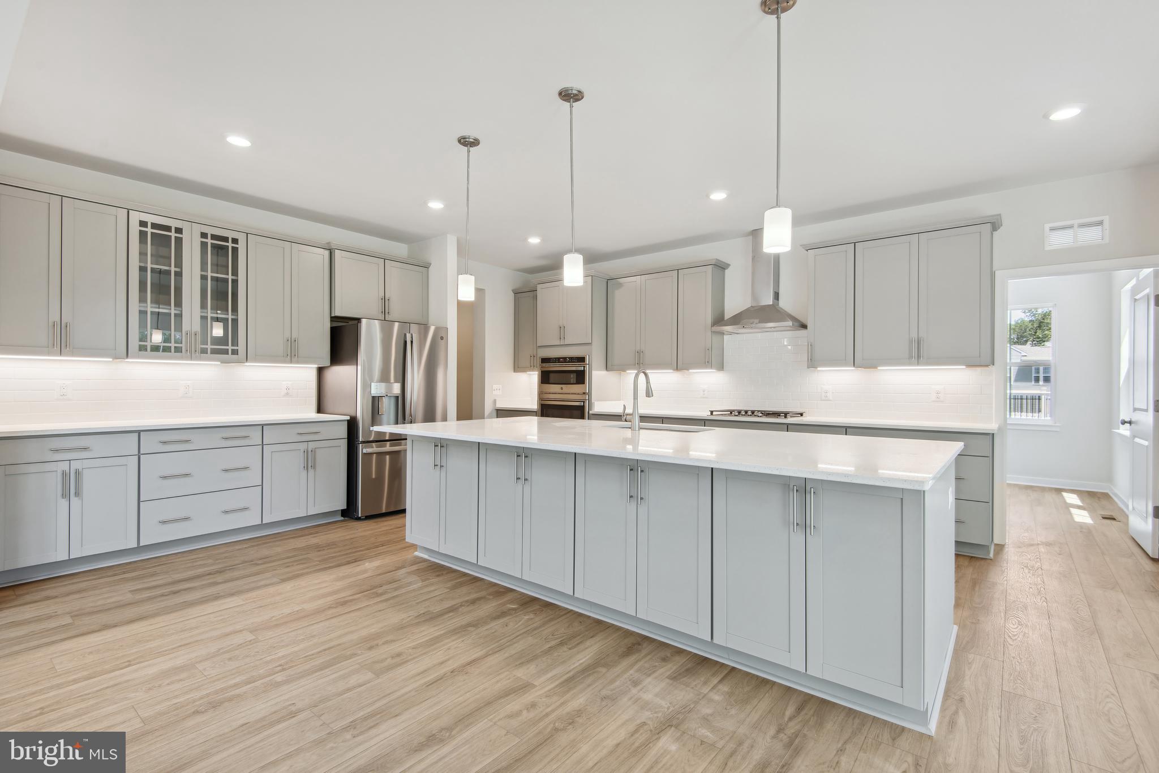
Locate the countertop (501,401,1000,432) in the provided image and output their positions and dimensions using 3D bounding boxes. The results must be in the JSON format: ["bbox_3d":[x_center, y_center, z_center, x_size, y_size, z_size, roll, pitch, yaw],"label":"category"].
[{"bbox_3d":[1.080,0.306,5.371,5.085,0.045,0.645,0,0,38],"label":"countertop"}]

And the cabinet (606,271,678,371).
[{"bbox_3d":[0.772,-0.700,5.826,0.900,1.065,0.320,0,0,38],"label":"cabinet"}]

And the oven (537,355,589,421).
[{"bbox_3d":[-0.035,0.164,6.209,0.755,1.075,0.600,0,0,38],"label":"oven"}]

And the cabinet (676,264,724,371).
[{"bbox_3d":[1.278,-0.697,5.430,0.385,1.065,0.320,0,0,38],"label":"cabinet"}]

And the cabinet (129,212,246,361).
[{"bbox_3d":[-3.107,-0.724,4.067,0.327,1.065,0.752,0,0,40],"label":"cabinet"}]

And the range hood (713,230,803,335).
[{"bbox_3d":[1.726,-1.027,4.968,0.765,0.990,0.500,0,0,38],"label":"range hood"}]

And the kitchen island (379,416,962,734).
[{"bbox_3d":[0.281,0.747,3.311,3.390,0.905,1.490,0,0,38],"label":"kitchen island"}]

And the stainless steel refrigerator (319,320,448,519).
[{"bbox_3d":[-1.913,0.309,5.123,0.790,1.785,0.915,0,0,40],"label":"stainless steel refrigerator"}]

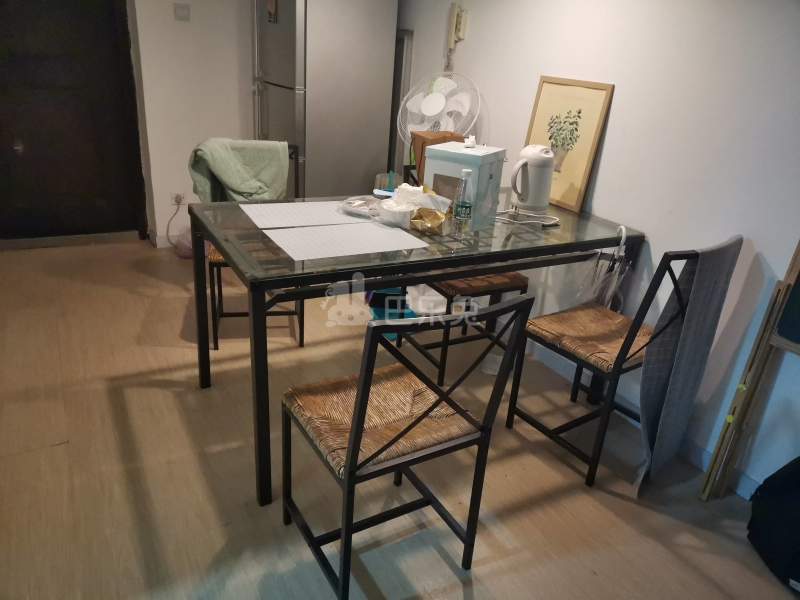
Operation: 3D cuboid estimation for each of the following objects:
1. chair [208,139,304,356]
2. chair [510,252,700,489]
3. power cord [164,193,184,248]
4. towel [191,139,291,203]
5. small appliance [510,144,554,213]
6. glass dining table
[{"bbox_3d":[-0.644,-0.258,2.739,0.400,0.833,0.482,-1,24,-12],"label":"chair"},{"bbox_3d":[0.727,0.147,2.040,0.400,0.833,0.482,-12,28,-34],"label":"chair"},{"bbox_3d":[-1.413,-0.498,3.764,0.125,0.336,0.069,-9,26,-28],"label":"power cord"},{"bbox_3d":[-0.752,-0.597,2.813,0.433,0.320,0.197,-1,24,-12],"label":"towel"},{"bbox_3d":[0.538,-0.494,2.407,0.182,0.238,0.138,2,23,-6],"label":"small appliance"},{"bbox_3d":[0.050,0.049,2.326,1.470,0.735,0.780,-9,26,-28],"label":"glass dining table"}]

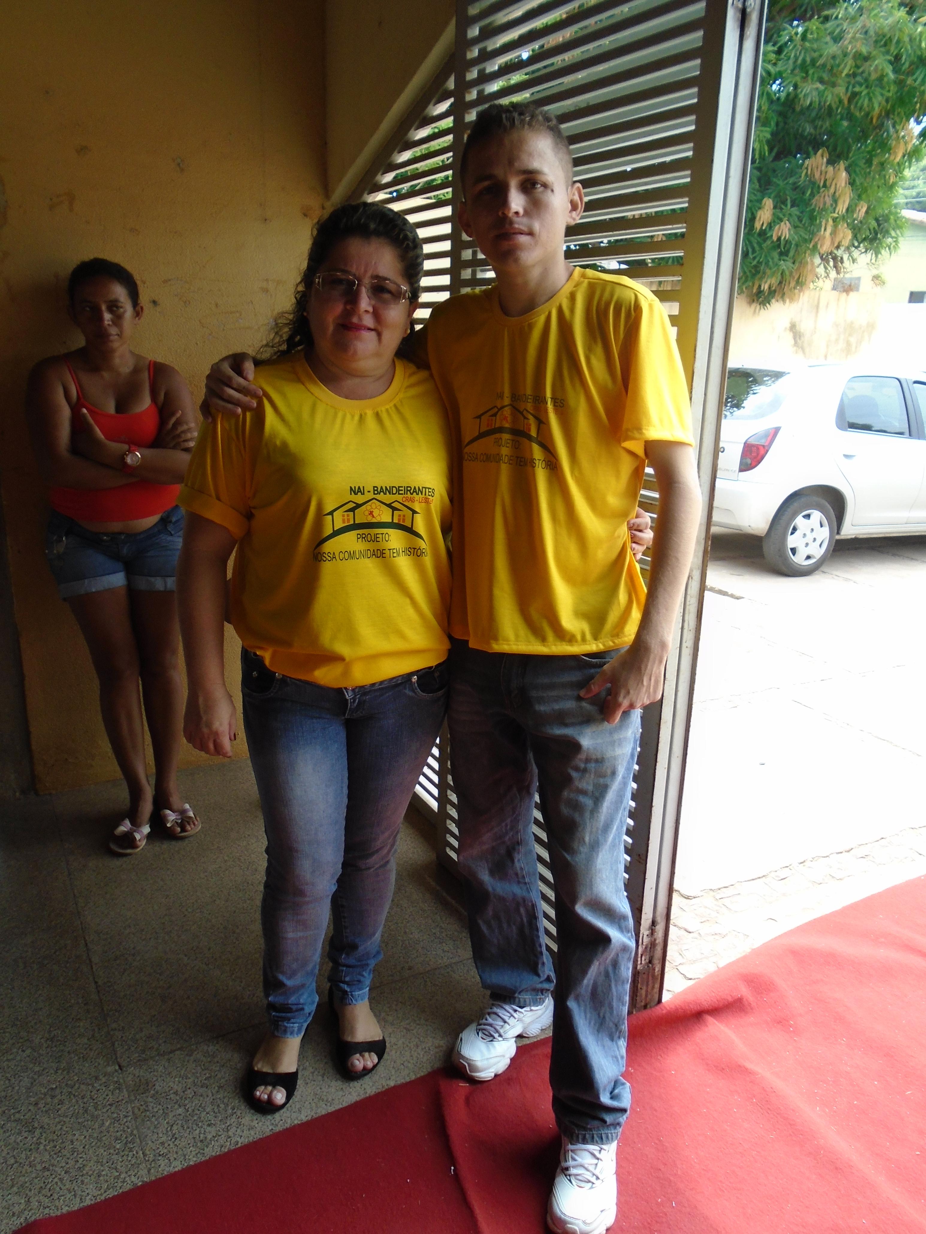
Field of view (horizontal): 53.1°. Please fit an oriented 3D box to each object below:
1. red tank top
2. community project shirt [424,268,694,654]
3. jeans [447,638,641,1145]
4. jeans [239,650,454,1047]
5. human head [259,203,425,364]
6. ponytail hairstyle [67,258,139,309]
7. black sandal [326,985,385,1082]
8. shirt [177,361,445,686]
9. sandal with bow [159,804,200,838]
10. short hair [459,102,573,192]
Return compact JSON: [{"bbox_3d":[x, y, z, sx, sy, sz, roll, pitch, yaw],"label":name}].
[{"bbox_3d":[-0.937,-0.479,2.506,0.345,0.420,0.240,-5,18,-20],"label":"red tank top"},{"bbox_3d":[0.119,-0.247,1.470,0.450,0.590,0.280,6,17,14],"label":"community project shirt"},{"bbox_3d":[0.138,0.433,1.675,0.345,0.890,0.390,5,17,12],"label":"jeans"},{"bbox_3d":[-0.216,0.414,1.741,0.370,0.810,0.310,-3,17,-14],"label":"jeans"},{"bbox_3d":[-0.191,-0.509,1.478,0.250,0.280,0.230,0,17,-6],"label":"human head"},{"bbox_3d":[-0.932,-0.859,2.433,0.180,0.160,0.190,-4,18,-18],"label":"ponytail hairstyle"},{"bbox_3d":[-0.225,0.828,1.886,0.098,0.075,0.245,-3,17,-13],"label":"black sandal"},{"bbox_3d":[-0.210,-0.174,1.526,0.475,0.520,0.330,-4,18,-17],"label":"shirt"},{"bbox_3d":[-0.834,0.563,2.715,0.100,0.065,0.240,-6,18,-24],"label":"sandal with bow"},{"bbox_3d":[0.076,-0.659,1.341,0.165,0.155,0.190,4,17,7],"label":"short hair"}]

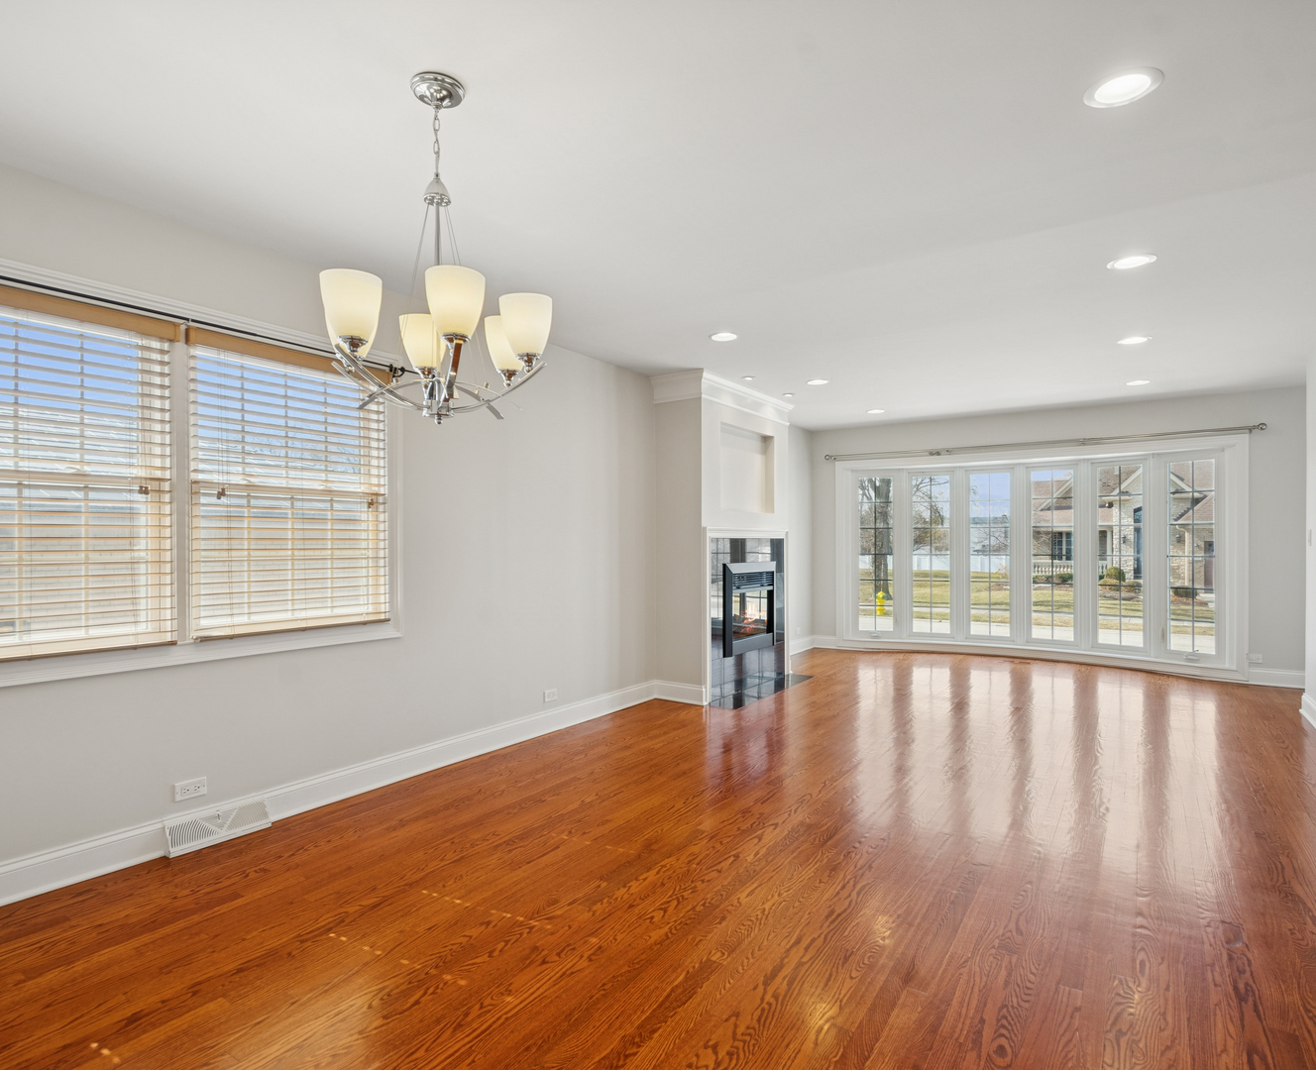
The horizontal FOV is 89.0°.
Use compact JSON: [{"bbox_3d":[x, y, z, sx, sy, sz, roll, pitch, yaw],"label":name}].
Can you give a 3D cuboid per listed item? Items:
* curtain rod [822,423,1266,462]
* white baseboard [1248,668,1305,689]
[{"bbox_3d":[3.470,-0.882,6.560,3.763,0.068,0.085,0,0,32],"label":"curtain rod"},{"bbox_3d":[5.225,1.203,5.645,0.370,0.145,0.020,0,0,32],"label":"white baseboard"}]

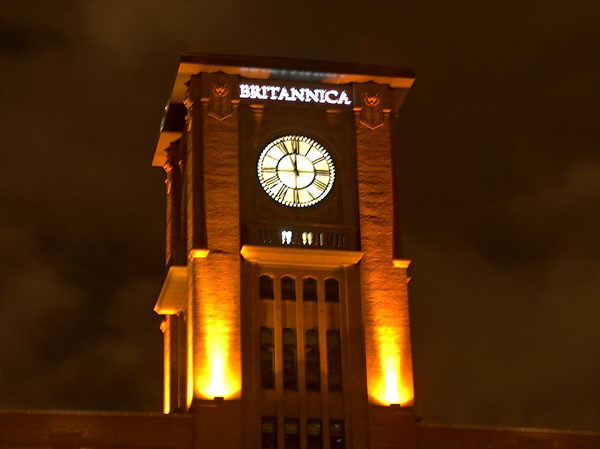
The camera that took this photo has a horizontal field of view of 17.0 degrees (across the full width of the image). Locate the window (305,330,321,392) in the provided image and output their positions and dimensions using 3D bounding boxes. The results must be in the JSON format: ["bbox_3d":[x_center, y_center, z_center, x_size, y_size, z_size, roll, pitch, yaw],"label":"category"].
[{"bbox_3d":[0.580,6.145,91.415,0.765,2.958,0.200,3,-23,-10],"label":"window"}]

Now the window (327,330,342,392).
[{"bbox_3d":[1.587,6.225,91.584,0.745,2.962,0.200,3,-23,-10],"label":"window"}]

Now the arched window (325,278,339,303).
[{"bbox_3d":[1.497,3.059,92.930,0.670,1.156,0.200,3,-23,-10],"label":"arched window"}]

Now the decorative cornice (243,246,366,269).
[{"bbox_3d":[0.068,1.629,92.649,5.721,0.550,1.100,3,-23,-10],"label":"decorative cornice"}]

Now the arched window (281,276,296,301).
[{"bbox_3d":[-0.511,2.955,92.570,0.693,1.152,0.200,3,-23,-10],"label":"arched window"}]

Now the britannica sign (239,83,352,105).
[{"bbox_3d":[-0.196,-6.239,96.040,5.477,0.739,0.200,3,-23,-10],"label":"britannica sign"}]

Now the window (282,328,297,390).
[{"bbox_3d":[-0.438,6.094,91.232,0.706,2.966,0.200,3,-23,-10],"label":"window"}]

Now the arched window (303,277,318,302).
[{"bbox_3d":[0.485,3.007,92.748,0.687,1.174,0.200,3,-23,-10],"label":"arched window"}]

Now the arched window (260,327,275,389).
[{"bbox_3d":[-1.439,6.042,91.053,0.667,2.970,0.200,3,-23,-10],"label":"arched window"}]

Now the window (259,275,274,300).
[{"bbox_3d":[-1.518,2.889,92.395,0.681,1.169,0.200,3,-23,-10],"label":"window"}]

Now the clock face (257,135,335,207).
[{"bbox_3d":[-0.166,-2.534,94.948,3.707,3.740,0.250,3,-23,-10],"label":"clock face"}]

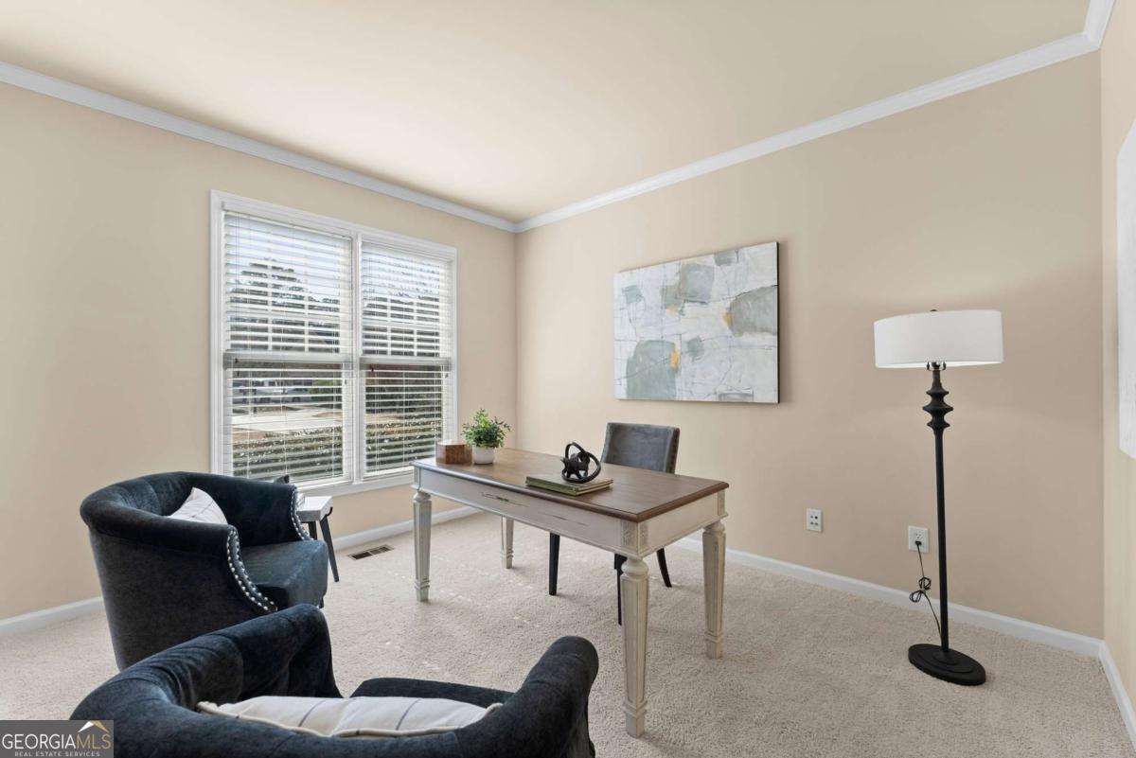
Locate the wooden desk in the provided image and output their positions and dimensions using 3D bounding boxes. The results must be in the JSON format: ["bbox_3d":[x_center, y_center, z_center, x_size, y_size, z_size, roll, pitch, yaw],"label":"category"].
[{"bbox_3d":[-0.083,0.845,2.225,1.510,0.750,0.710,0,0,42],"label":"wooden desk"}]

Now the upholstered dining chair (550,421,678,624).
[{"bbox_3d":[0.266,0.755,2.535,0.510,0.930,0.610,0,0,42],"label":"upholstered dining chair"}]

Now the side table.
[{"bbox_3d":[-1.560,0.970,2.500,0.420,0.500,0.380,0,0,-13],"label":"side table"}]

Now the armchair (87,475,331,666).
[{"bbox_3d":[-1.531,0.835,1.949,0.770,0.770,0.760,0,0,-13],"label":"armchair"}]

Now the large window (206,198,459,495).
[{"bbox_3d":[-1.575,-0.175,3.280,1.675,1.920,0.100,0,0,-45],"label":"large window"}]

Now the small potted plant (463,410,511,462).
[{"bbox_3d":[-0.460,0.322,2.510,0.260,0.300,0.260,0,0,0],"label":"small potted plant"}]

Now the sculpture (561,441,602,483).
[{"bbox_3d":[0.060,0.358,1.930,0.170,0.165,0.150,0,0,43],"label":"sculpture"}]

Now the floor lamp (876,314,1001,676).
[{"bbox_3d":[1.560,0.463,1.880,0.410,1.515,0.410,0,0,42],"label":"floor lamp"}]

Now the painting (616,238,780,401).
[{"bbox_3d":[0.843,-0.352,3.168,1.220,1.010,0.040,0,0,40],"label":"painting"}]

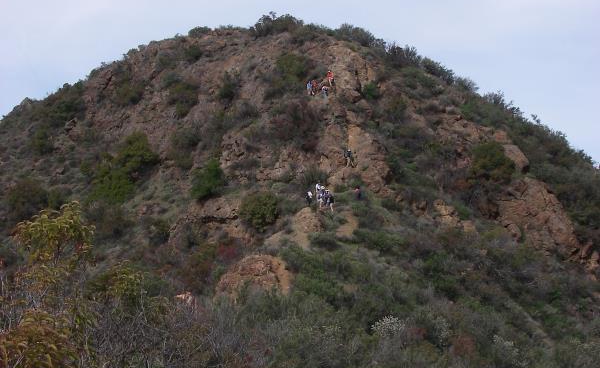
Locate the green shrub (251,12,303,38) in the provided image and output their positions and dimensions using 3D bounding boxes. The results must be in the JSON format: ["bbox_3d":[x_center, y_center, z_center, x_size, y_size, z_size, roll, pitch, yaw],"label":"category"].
[{"bbox_3d":[-3.131,-21.116,117.000,6.720,3.360,4.704,0,-5,0],"label":"green shrub"}]

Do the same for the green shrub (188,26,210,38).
[{"bbox_3d":[-13.389,-20.184,117.000,2.843,1.706,2.502,0,-5,0],"label":"green shrub"}]

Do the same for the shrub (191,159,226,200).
[{"bbox_3d":[-8.439,-0.415,81.000,3.221,3.758,2.834,0,-5,0],"label":"shrub"}]

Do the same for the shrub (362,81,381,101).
[{"bbox_3d":[8.060,-10.540,99.000,1.948,2.119,1.826,0,-6,0],"label":"shrub"}]

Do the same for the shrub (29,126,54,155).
[{"bbox_3d":[-29.435,-4.953,100.000,2.842,2.997,2.665,0,-6,0],"label":"shrub"}]

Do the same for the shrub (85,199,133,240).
[{"bbox_3d":[-16.573,3.159,76.000,4.029,3.358,3.546,0,-5,0],"label":"shrub"}]

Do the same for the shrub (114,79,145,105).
[{"bbox_3d":[-19.997,-10.849,103.000,3.413,2.958,3.003,0,-5,0],"label":"shrub"}]

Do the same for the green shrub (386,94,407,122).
[{"bbox_3d":[10.769,-8.425,98.000,2.143,2.937,2.509,0,-6,0],"label":"green shrub"}]

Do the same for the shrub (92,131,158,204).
[{"bbox_3d":[-17.786,-1.672,89.000,6.685,6.739,6.202,0,-6,0],"label":"shrub"}]

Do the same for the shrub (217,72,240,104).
[{"bbox_3d":[-8.223,-11.098,101.000,2.650,3.243,2.932,0,-6,0],"label":"shrub"}]

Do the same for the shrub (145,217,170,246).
[{"bbox_3d":[-12.008,4.003,74.000,2.103,2.376,2.236,0,-6,0],"label":"shrub"}]

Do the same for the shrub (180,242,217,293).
[{"bbox_3d":[-7.397,6.085,64.000,2.519,3.425,2.937,0,-6,0],"label":"shrub"}]

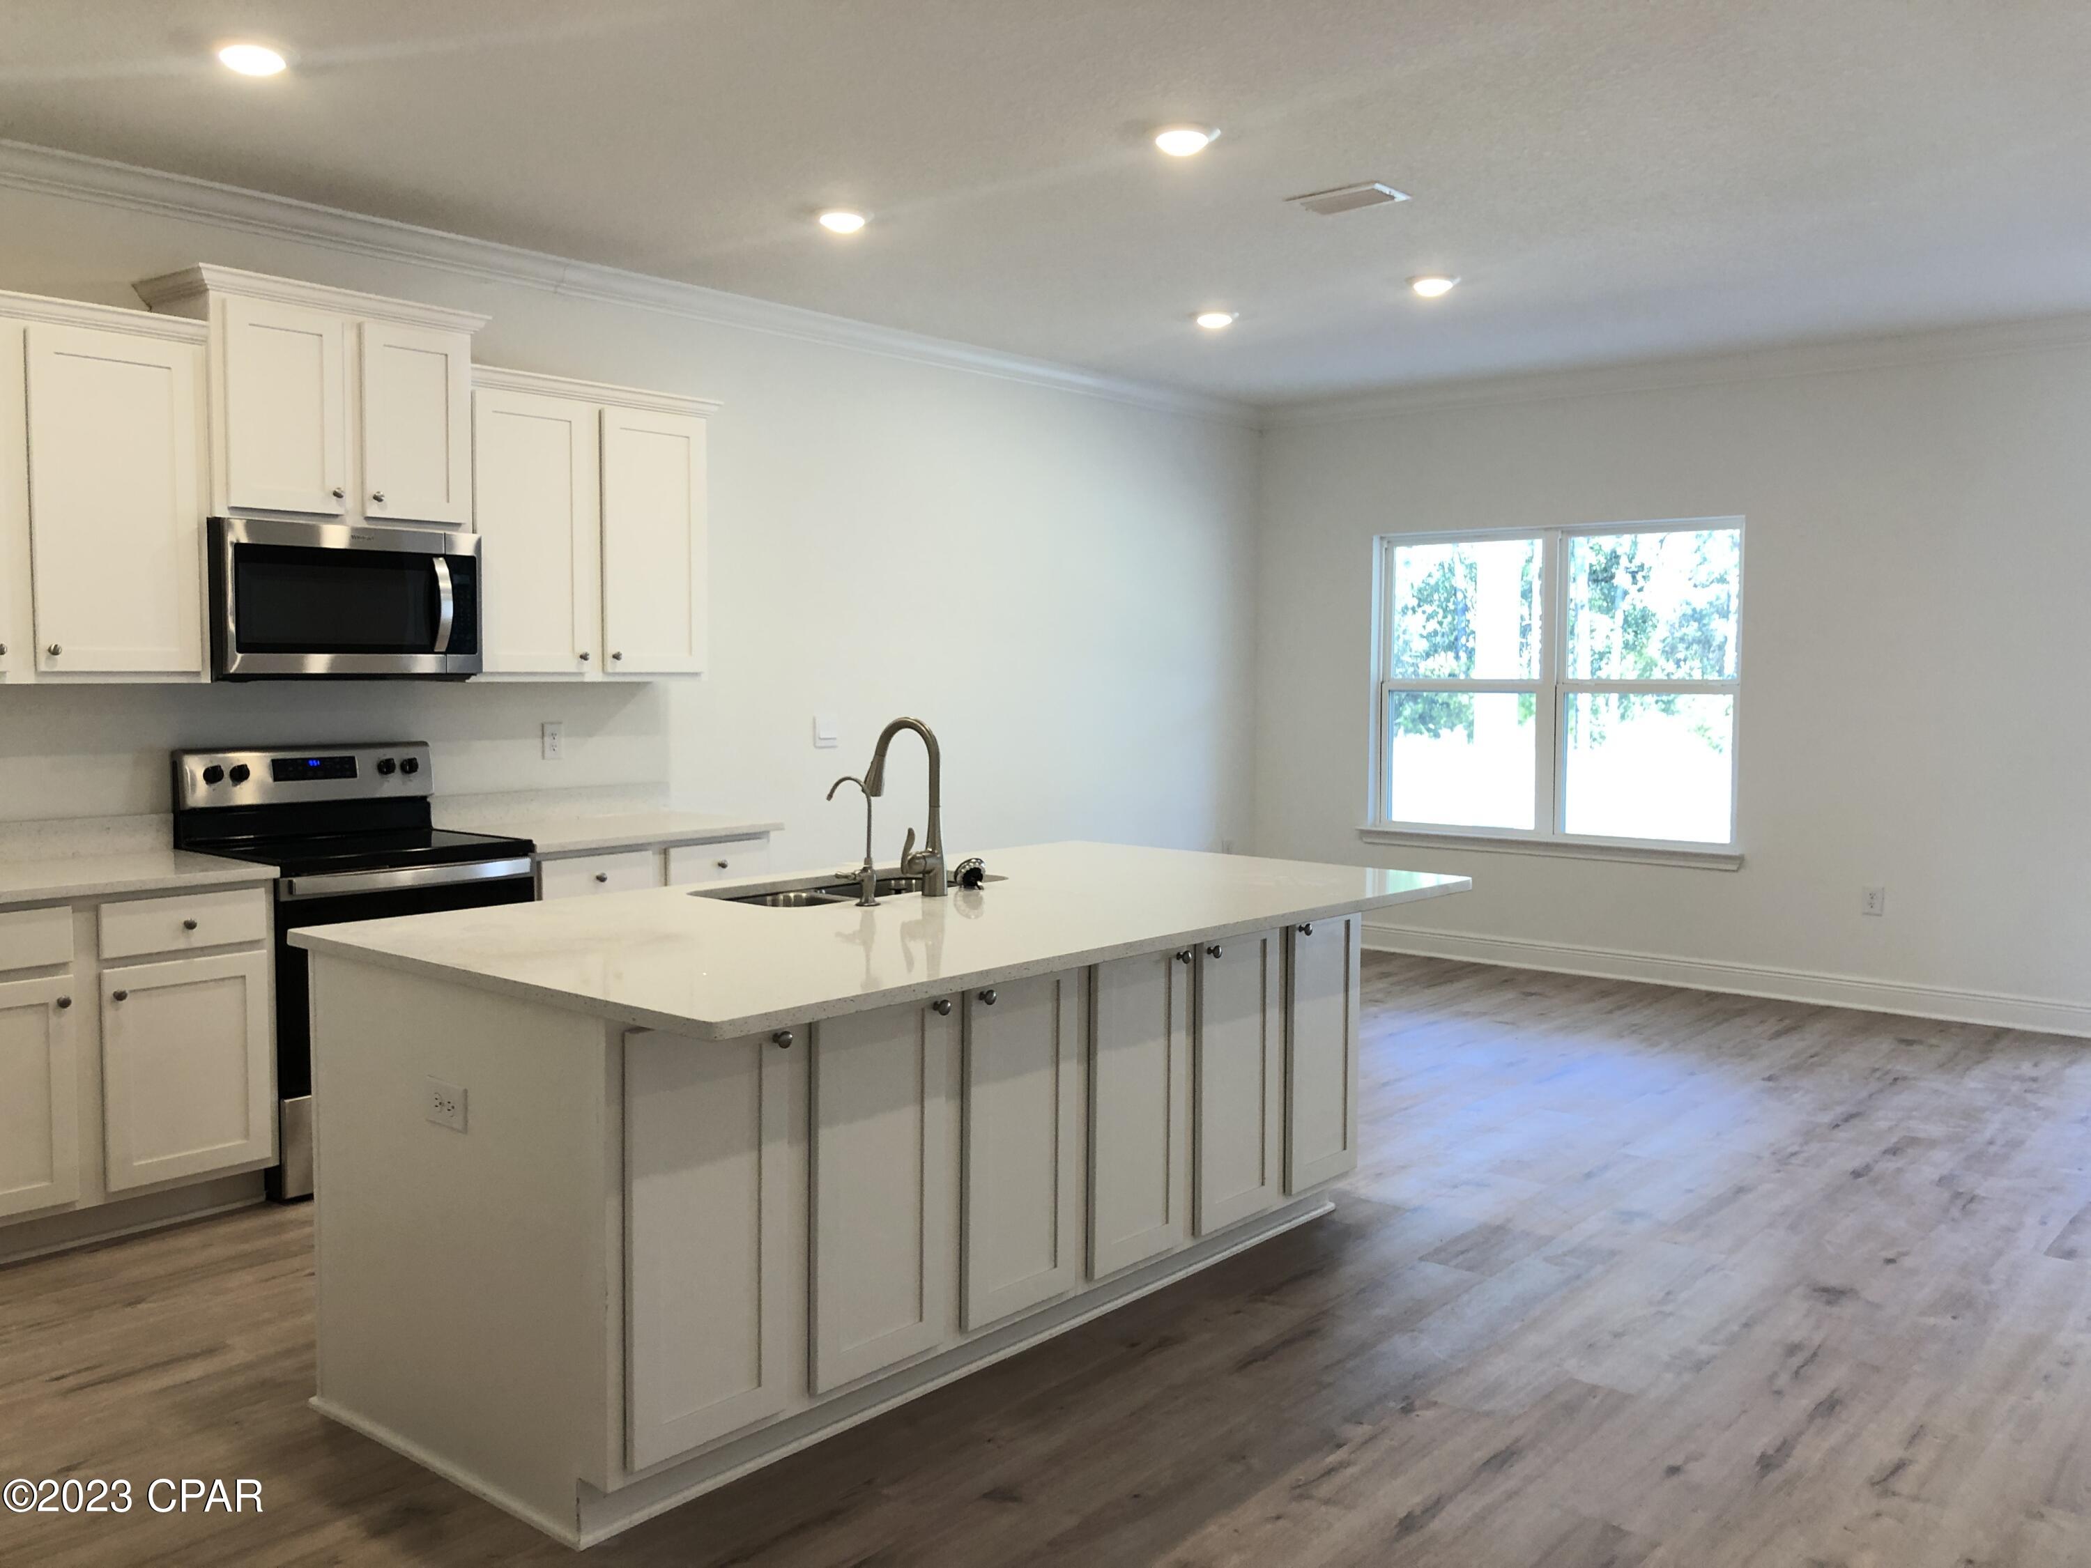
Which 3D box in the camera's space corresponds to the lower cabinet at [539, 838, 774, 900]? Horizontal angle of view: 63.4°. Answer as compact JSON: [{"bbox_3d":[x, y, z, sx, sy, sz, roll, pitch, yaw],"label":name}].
[{"bbox_3d":[-1.451,0.614,5.563,0.631,0.861,0.917,3,5,40],"label":"lower cabinet"}]

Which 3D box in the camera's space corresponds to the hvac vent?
[{"bbox_3d":[0.852,-1.649,4.758,0.294,0.020,0.204,3,5,40],"label":"hvac vent"}]

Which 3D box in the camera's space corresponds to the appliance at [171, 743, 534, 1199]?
[{"bbox_3d":[-1.970,0.492,4.887,0.686,1.186,0.762,3,5,40],"label":"appliance"}]

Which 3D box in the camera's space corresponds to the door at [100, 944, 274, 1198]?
[{"bbox_3d":[-2.163,0.716,4.265,0.025,0.545,0.402,3,5,40],"label":"door"}]

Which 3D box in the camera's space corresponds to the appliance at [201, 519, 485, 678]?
[{"bbox_3d":[-2.076,-0.518,4.914,0.419,0.428,0.763,3,5,40],"label":"appliance"}]

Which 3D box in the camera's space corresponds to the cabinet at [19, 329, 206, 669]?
[{"bbox_3d":[-2.509,-0.718,4.468,0.322,0.872,0.422,3,5,40],"label":"cabinet"}]

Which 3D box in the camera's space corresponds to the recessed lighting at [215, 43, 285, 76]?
[{"bbox_3d":[-1.736,-1.585,3.705,0.160,0.030,0.160,0,4,0],"label":"recessed lighting"}]

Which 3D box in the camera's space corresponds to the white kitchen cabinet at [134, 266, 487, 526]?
[{"bbox_3d":[-2.083,-1.059,4.879,0.407,0.647,0.847,3,5,40],"label":"white kitchen cabinet"}]

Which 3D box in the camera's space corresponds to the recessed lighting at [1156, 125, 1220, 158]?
[{"bbox_3d":[0.350,-1.612,4.242,0.160,0.030,0.160,0,4,0],"label":"recessed lighting"}]

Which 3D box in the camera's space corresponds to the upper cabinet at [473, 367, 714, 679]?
[{"bbox_3d":[-1.549,-0.811,5.569,0.348,0.955,0.943,3,5,40],"label":"upper cabinet"}]

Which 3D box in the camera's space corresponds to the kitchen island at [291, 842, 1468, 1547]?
[{"bbox_3d":[-0.196,0.710,3.769,1.292,0.909,2.372,3,5,40],"label":"kitchen island"}]

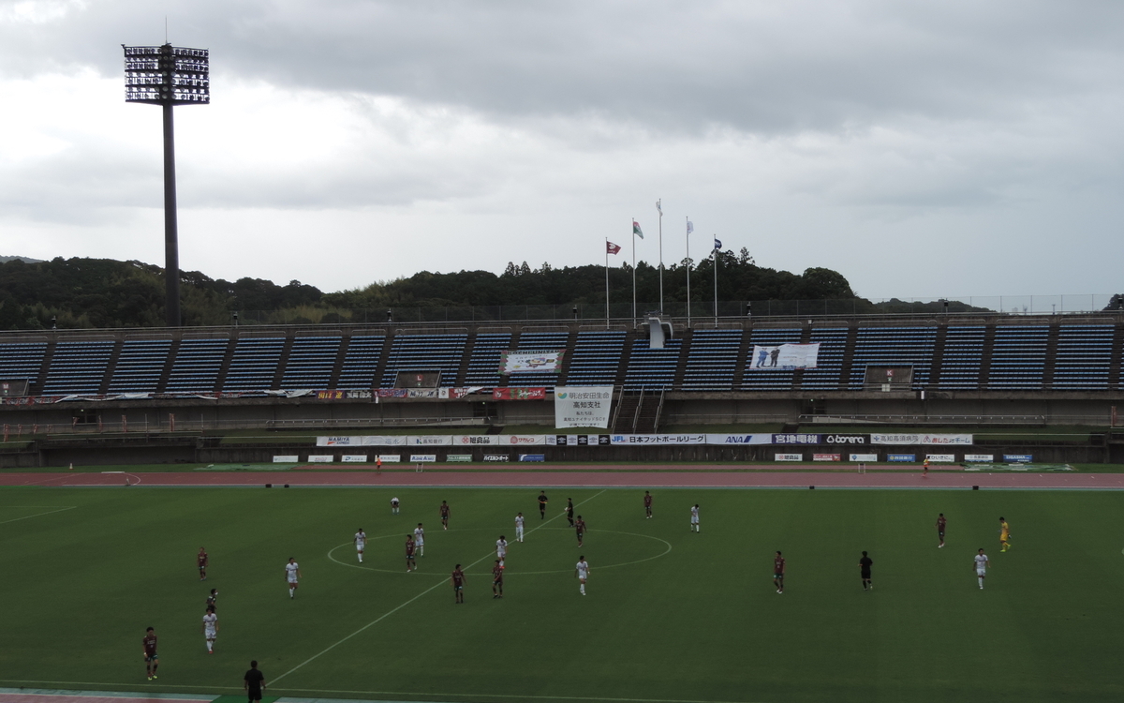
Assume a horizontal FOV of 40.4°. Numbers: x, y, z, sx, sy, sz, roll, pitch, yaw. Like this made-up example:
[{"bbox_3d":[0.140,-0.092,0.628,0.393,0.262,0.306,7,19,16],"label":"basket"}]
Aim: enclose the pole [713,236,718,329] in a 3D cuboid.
[{"bbox_3d":[16.572,-7.588,164.289,0.220,9.933,0.220,-1,0,11],"label":"pole"}]

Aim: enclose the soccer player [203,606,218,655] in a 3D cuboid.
[{"bbox_3d":[-12.687,10.048,55.298,0.580,1.690,0.480,-1,0,-8],"label":"soccer player"}]

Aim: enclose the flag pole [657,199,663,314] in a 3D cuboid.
[{"bbox_3d":[10.724,-9.436,164.528,0.200,13.986,0.200,-1,0,11],"label":"flag pole"}]

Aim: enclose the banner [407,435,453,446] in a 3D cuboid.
[{"bbox_3d":[-12.742,8.570,147.063,4.563,1.002,0.050,-1,0,11],"label":"banner"}]

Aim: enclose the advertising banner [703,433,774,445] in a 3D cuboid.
[{"bbox_3d":[16.518,8.235,142.275,6.089,0.961,0.100,-1,0,11],"label":"advertising banner"}]

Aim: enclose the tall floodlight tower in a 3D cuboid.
[{"bbox_3d":[-46.933,-18.126,183.047,10.111,37.680,3.000,-1,0,-23],"label":"tall floodlight tower"}]

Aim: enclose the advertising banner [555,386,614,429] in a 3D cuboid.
[{"bbox_3d":[2.132,5.595,152.217,5.895,4.166,0.150,-1,0,11],"label":"advertising banner"}]

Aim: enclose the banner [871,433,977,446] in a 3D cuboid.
[{"bbox_3d":[32.595,7.953,138.295,8.988,0.985,0.050,-1,0,11],"label":"banner"}]

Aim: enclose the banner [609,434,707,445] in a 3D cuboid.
[{"bbox_3d":[9.008,8.264,142.857,9.044,1.009,0.050,-1,0,11],"label":"banner"}]

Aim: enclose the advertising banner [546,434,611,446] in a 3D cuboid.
[{"bbox_3d":[1.528,8.387,144.303,6.230,1.028,0.050,-1,0,11],"label":"advertising banner"}]

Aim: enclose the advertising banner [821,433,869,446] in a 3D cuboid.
[{"bbox_3d":[26.122,8.136,140.431,4.415,0.965,0.100,-1,0,11],"label":"advertising banner"}]

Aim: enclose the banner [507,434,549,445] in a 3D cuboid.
[{"bbox_3d":[-3.783,8.536,146.172,4.517,0.960,0.100,-1,0,11],"label":"banner"}]

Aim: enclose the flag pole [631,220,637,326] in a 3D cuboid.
[{"bbox_3d":[7.868,-8.479,165.955,0.220,11.969,0.220,-1,0,11],"label":"flag pole"}]

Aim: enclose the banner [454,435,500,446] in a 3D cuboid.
[{"bbox_3d":[-8.162,8.496,146.177,4.545,1.005,0.050,-1,0,11],"label":"banner"}]

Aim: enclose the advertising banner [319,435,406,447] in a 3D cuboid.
[{"bbox_3d":[-19.577,8.791,149.204,9.222,0.971,0.100,-1,0,11],"label":"advertising banner"}]

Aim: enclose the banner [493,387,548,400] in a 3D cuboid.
[{"bbox_3d":[-4.214,4.247,152.752,5.276,1.125,0.100,-1,0,6],"label":"banner"}]

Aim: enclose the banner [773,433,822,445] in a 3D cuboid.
[{"bbox_3d":[21.748,8.172,141.271,4.494,0.963,0.100,-1,0,11],"label":"banner"}]

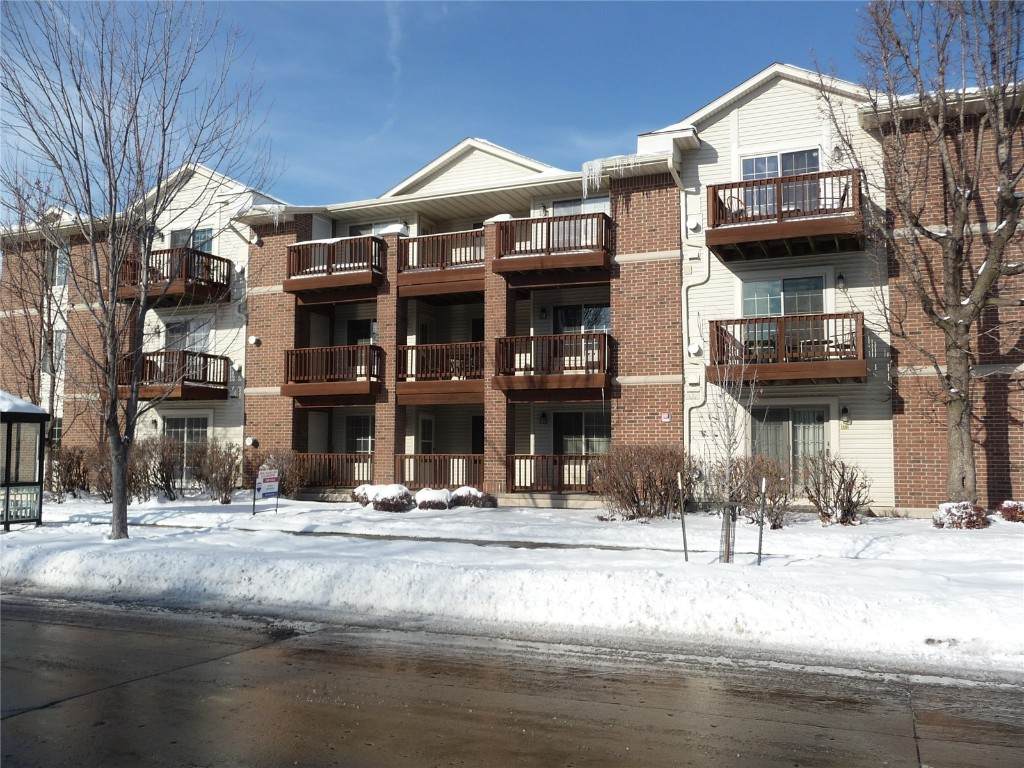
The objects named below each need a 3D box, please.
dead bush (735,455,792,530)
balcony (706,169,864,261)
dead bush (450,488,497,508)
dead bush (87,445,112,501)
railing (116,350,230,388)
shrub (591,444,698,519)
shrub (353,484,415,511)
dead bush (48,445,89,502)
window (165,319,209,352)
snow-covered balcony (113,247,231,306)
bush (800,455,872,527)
[{"bbox_3d":[4.732,2.041,15.583,1.037,1.387,1.004,-2,-5,23],"label":"dead bush"},{"bbox_3d":[5.553,-3.352,16.883,2.965,1.225,1.650,-2,-5,22],"label":"balcony"},{"bbox_3d":[-0.871,2.603,18.735,1.040,0.477,0.810,-2,-5,22],"label":"dead bush"},{"bbox_3d":[-10.865,2.327,21.926,0.730,1.447,0.860,-2,-5,22],"label":"dead bush"},{"bbox_3d":[-9.813,-0.341,23.613,2.782,0.953,1.720,-2,-5,23],"label":"railing"},{"bbox_3d":[2.732,1.979,16.953,2.061,1.477,1.518,-2,-5,22],"label":"shrub"},{"bbox_3d":[-3.044,2.711,19.697,1.423,0.623,1.034,-2,-5,23],"label":"shrub"},{"bbox_3d":[-12.059,2.397,22.527,0.957,1.391,0.911,-2,-5,22],"label":"dead bush"},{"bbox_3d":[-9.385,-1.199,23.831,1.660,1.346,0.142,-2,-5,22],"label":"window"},{"bbox_3d":[-9.869,-2.978,23.846,2.926,1.261,1.720,-2,-5,23],"label":"snow-covered balcony"},{"bbox_3d":[6.130,1.993,15.648,1.292,1.283,1.251,-2,-5,23],"label":"bush"}]

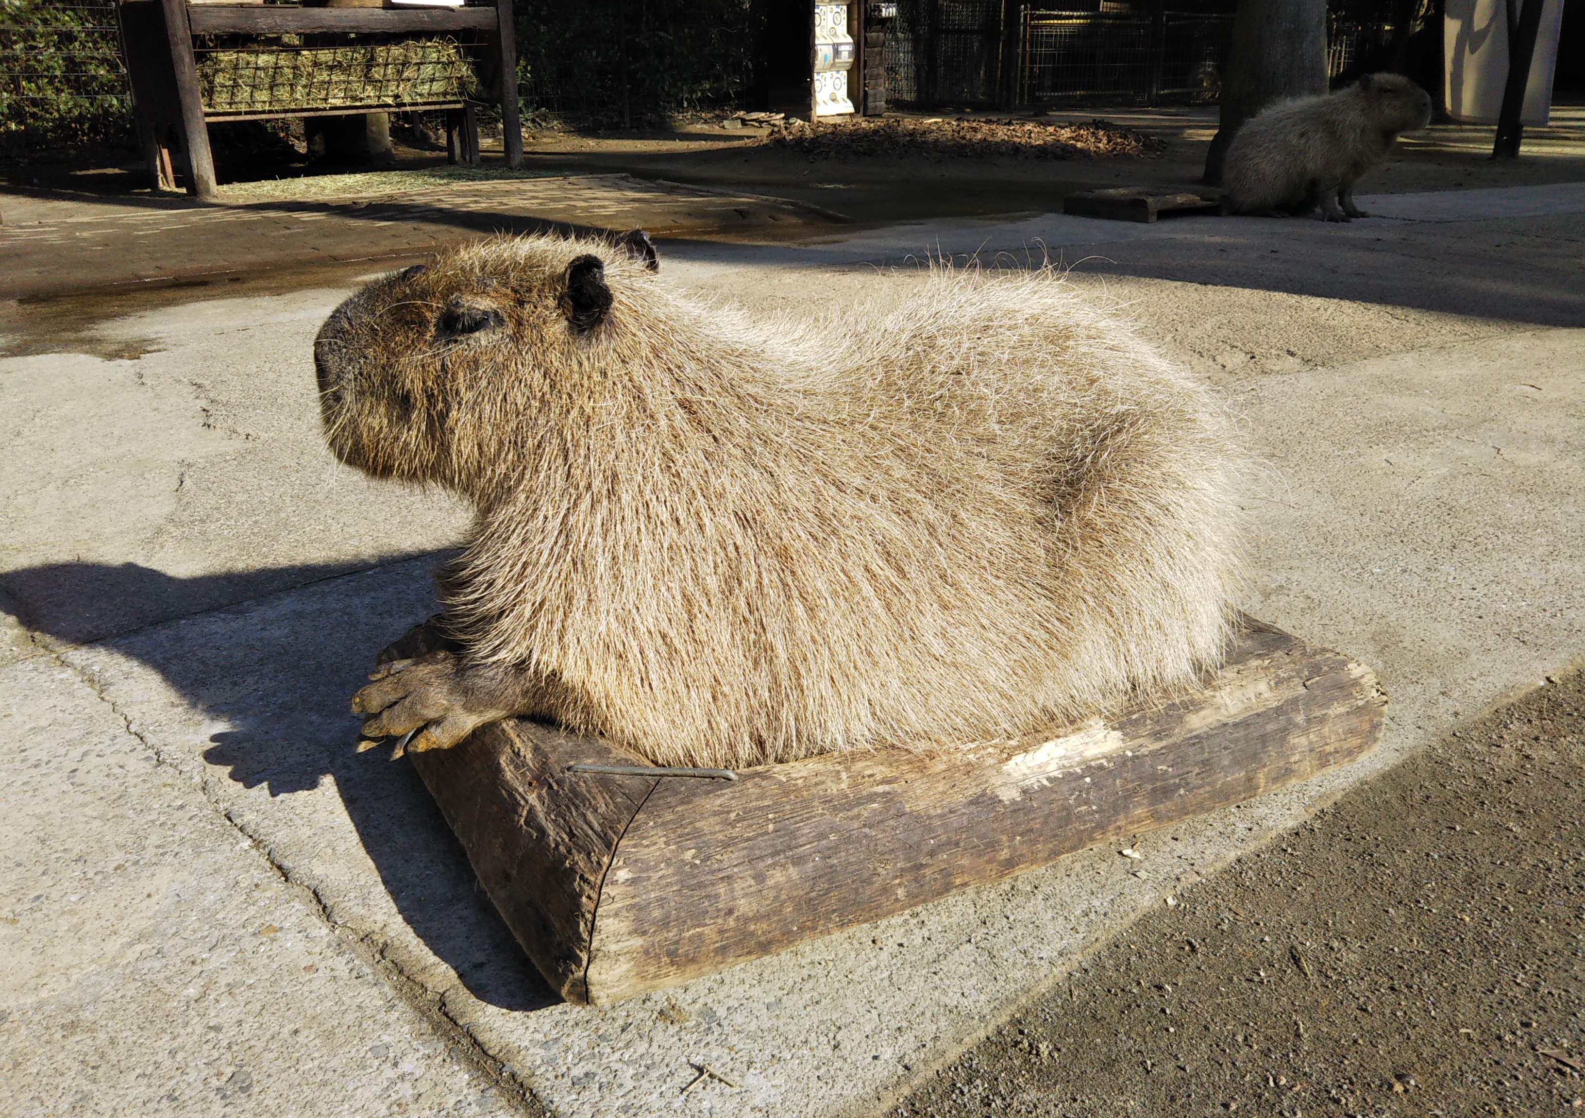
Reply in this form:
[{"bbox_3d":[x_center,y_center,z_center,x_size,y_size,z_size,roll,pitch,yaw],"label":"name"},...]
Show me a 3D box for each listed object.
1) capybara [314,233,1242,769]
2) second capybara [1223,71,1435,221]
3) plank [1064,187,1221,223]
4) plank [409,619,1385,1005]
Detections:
[{"bbox_3d":[0.048,-0.116,1.517,1.064,0.534,0.412,-11,24,-24],"label":"capybara"},{"bbox_3d":[2.383,-1.845,6.135,0.803,0.608,0.360,8,22,20],"label":"second capybara"},{"bbox_3d":[1.614,-1.623,6.280,0.463,0.090,0.465,-15,25,-33],"label":"plank"},{"bbox_3d":[0.077,0.132,1.683,1.002,0.108,0.723,-11,24,-27],"label":"plank"}]

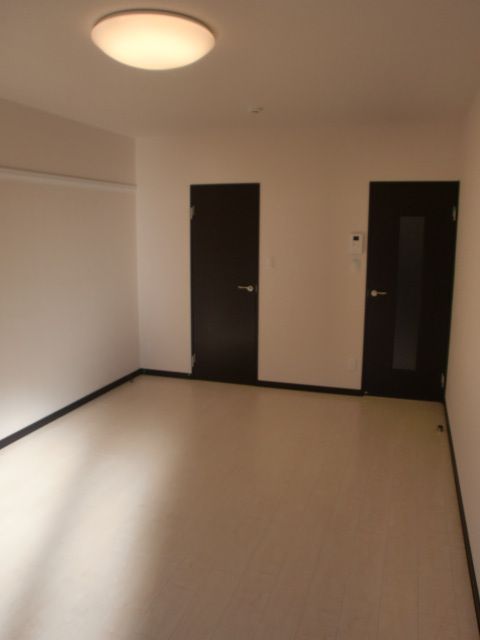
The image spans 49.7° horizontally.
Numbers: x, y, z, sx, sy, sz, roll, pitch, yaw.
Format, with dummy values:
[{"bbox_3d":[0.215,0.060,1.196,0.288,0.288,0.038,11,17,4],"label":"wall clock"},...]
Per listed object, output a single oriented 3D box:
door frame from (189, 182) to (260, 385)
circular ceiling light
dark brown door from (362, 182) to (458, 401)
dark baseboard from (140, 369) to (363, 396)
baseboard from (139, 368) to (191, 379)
[{"bbox_3d":[-0.150,-0.339,5.332,0.733,2.020,0.081,3,11,18],"label":"door frame"},{"bbox_3d":[-0.402,-1.282,2.451,0.575,0.135,0.575,0,10,0],"label":"circular ceiling light"},{"bbox_3d":[1.546,-0.238,4.764,0.743,2.020,0.051,3,11,18],"label":"dark brown door"},{"bbox_3d":[0.039,0.642,5.414,2.424,0.061,0.022,3,11,18],"label":"dark baseboard"},{"bbox_3d":[-0.807,0.592,5.695,0.638,0.061,0.022,3,11,18],"label":"baseboard"}]

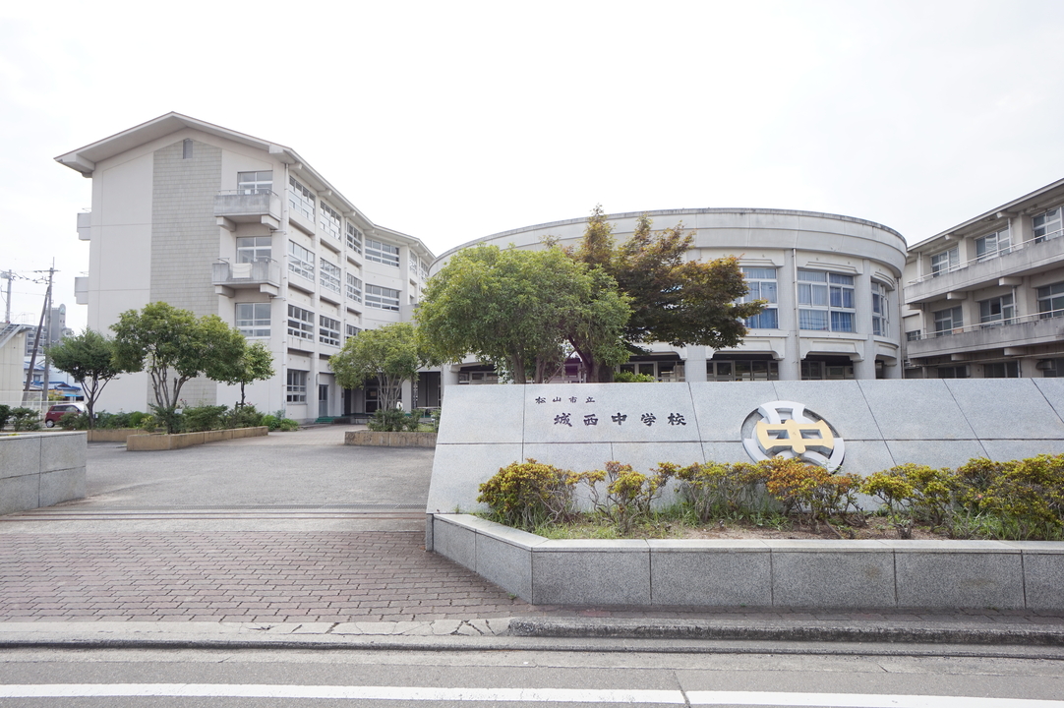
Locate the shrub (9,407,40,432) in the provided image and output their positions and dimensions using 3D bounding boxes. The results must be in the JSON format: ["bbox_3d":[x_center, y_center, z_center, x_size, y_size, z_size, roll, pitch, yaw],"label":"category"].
[{"bbox_3d":[-18.996,2.446,23.200,1.050,0.850,0.950,-1,-4,3],"label":"shrub"}]

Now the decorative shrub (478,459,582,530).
[{"bbox_3d":[-0.013,1.216,5.400,0.907,0.608,0.800,-1,-4,3],"label":"decorative shrub"}]

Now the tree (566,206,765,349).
[{"bbox_3d":[2.874,-0.644,14.000,4.794,5.438,4.600,-1,-4,3],"label":"tree"}]

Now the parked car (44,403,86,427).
[{"bbox_3d":[-29.005,3.895,39.909,3.400,1.550,1.480,-1,-4,3],"label":"parked car"}]

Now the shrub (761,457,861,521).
[{"bbox_3d":[2.458,1.197,5.450,0.830,0.560,0.640,-1,-4,3],"label":"shrub"}]

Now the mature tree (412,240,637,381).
[{"bbox_3d":[-0.182,-0.171,13.500,4.708,4.430,4.400,-1,-4,3],"label":"mature tree"}]

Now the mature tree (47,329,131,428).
[{"bbox_3d":[-16.802,0.969,23.500,2.850,3.800,2.800,-1,-4,3],"label":"mature tree"}]

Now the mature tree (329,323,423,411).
[{"bbox_3d":[-5.427,0.736,21.600,3.200,3.550,3.100,-1,-4,3],"label":"mature tree"}]

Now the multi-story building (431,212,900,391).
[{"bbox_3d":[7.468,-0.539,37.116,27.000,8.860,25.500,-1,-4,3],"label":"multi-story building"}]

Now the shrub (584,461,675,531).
[{"bbox_3d":[0.835,1.234,5.350,0.720,0.600,0.620,-1,-4,3],"label":"shrub"}]

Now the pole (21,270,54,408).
[{"bbox_3d":[-34.186,-0.648,43.000,2.318,10.907,0.900,-1,-4,3],"label":"pole"}]

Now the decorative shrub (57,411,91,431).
[{"bbox_3d":[-17.342,2.552,23.500,1.200,0.750,1.000,-1,-4,3],"label":"decorative shrub"}]

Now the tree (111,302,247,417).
[{"bbox_3d":[-10.258,0.399,18.000,3.600,3.850,3.500,-1,-4,3],"label":"tree"}]

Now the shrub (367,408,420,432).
[{"bbox_3d":[-4.554,2.140,20.300,1.650,0.750,1.300,-1,-4,3],"label":"shrub"}]

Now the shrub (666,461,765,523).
[{"bbox_3d":[1.635,1.225,5.500,0.820,0.550,0.620,-1,-4,3],"label":"shrub"}]

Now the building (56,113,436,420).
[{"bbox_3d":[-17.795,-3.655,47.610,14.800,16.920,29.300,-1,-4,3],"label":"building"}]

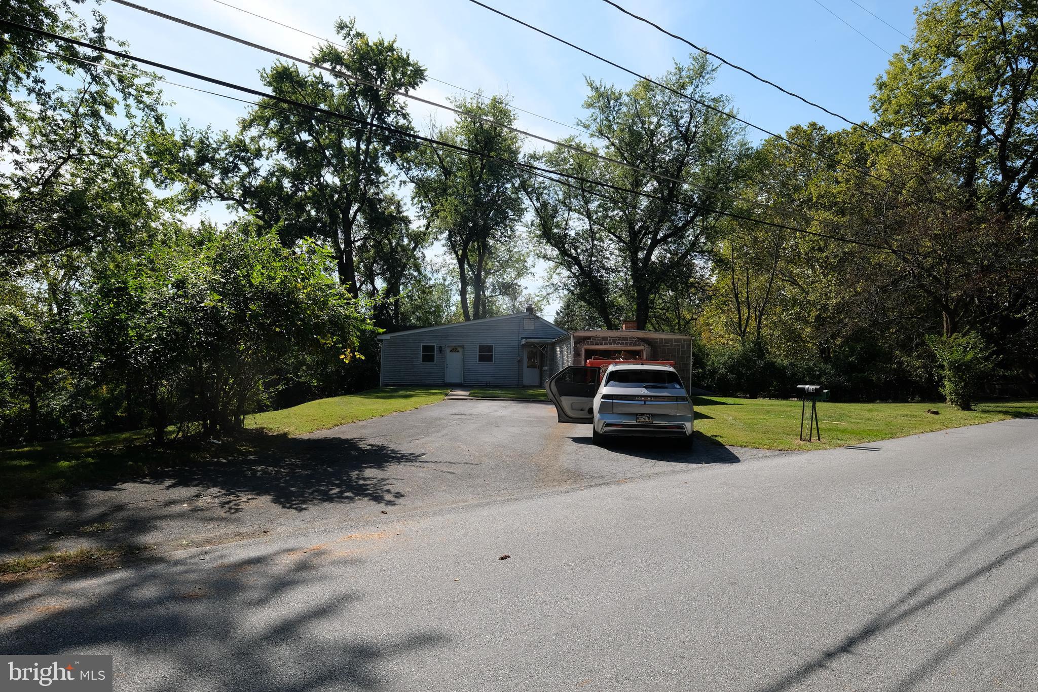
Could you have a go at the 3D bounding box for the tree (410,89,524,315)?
[{"bbox_3d":[-4.000,-8.300,50.000,8.900,21.200,8.500,1,-1,0],"label":"tree"}]

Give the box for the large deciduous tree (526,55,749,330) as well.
[{"bbox_3d":[7.800,-8.500,43.500,14.600,21.400,13.000,1,-1,0],"label":"large deciduous tree"}]

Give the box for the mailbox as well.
[{"bbox_3d":[6.130,1.400,13.850,0.560,1.170,0.310,0,-1,44],"label":"mailbox"}]

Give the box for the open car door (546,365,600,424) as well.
[{"bbox_3d":[1.140,1.040,14.080,1.170,1.210,0.220,1,-1,-9],"label":"open car door"}]

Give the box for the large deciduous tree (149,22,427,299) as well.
[{"bbox_3d":[-14.100,-8.700,40.500,16.500,22.500,14.000,1,-1,0],"label":"large deciduous tree"}]

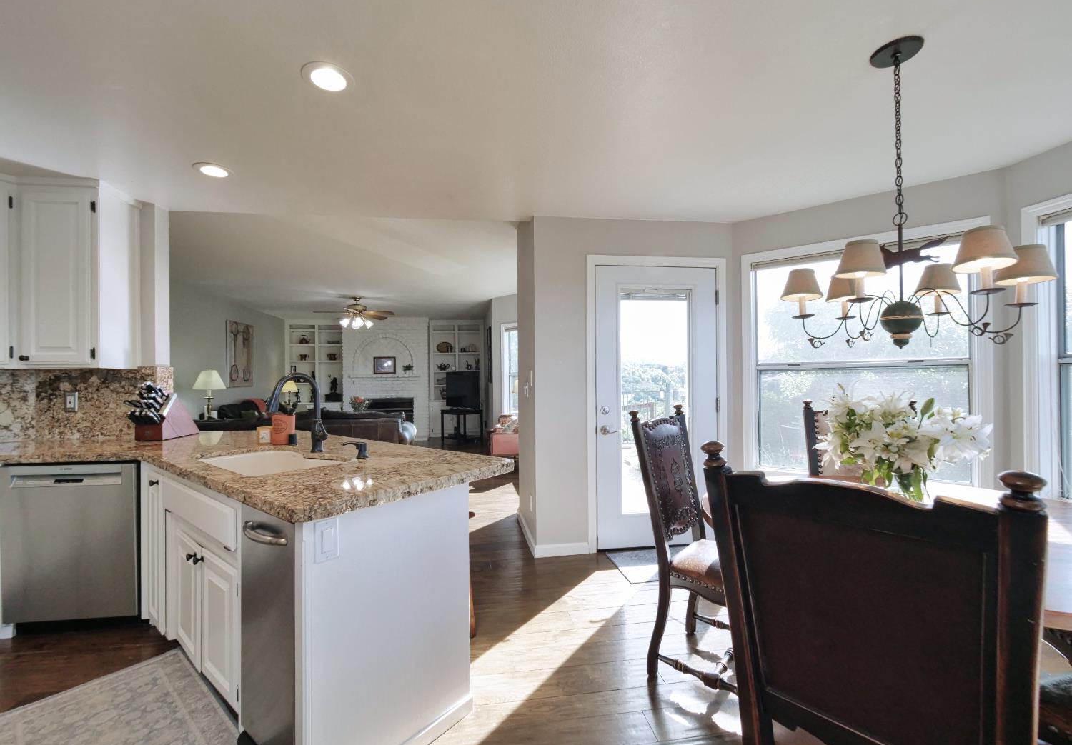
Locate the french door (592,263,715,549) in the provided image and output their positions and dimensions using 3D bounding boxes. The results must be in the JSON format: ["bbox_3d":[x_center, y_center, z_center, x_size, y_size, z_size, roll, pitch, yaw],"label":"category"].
[{"bbox_3d":[0.886,0.252,3.160,0.915,2.045,0.070,0,0,-6],"label":"french door"}]

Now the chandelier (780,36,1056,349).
[{"bbox_3d":[1.262,-0.597,1.505,0.690,1.035,0.690,0,0,0],"label":"chandelier"}]

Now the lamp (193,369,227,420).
[{"bbox_3d":[-4.256,0.289,5.650,0.360,0.677,0.360,0,0,-7],"label":"lamp"}]

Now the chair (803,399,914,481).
[{"bbox_3d":[1.680,0.719,2.090,0.520,1.127,0.600,0,0,16],"label":"chair"}]

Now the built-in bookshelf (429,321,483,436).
[{"bbox_3d":[-1.690,0.136,9.288,1.100,2.430,0.380,0,0,-7],"label":"built-in bookshelf"}]

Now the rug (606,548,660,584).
[{"bbox_3d":[0.949,1.302,2.961,0.800,0.012,0.477,0,0,-7],"label":"rug"}]

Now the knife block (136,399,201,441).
[{"bbox_3d":[-2.355,0.275,2.779,0.165,0.280,0.360,0,0,-7],"label":"knife block"}]

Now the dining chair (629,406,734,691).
[{"bbox_3d":[0.783,0.725,1.848,0.600,1.125,0.510,-1,0,42],"label":"dining chair"}]

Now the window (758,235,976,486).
[{"bbox_3d":[2.060,-0.072,2.840,1.145,1.480,0.100,-1,0,36],"label":"window"}]

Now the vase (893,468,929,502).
[{"bbox_3d":[1.452,0.448,1.680,0.115,0.180,0.115,0,0,-7],"label":"vase"}]

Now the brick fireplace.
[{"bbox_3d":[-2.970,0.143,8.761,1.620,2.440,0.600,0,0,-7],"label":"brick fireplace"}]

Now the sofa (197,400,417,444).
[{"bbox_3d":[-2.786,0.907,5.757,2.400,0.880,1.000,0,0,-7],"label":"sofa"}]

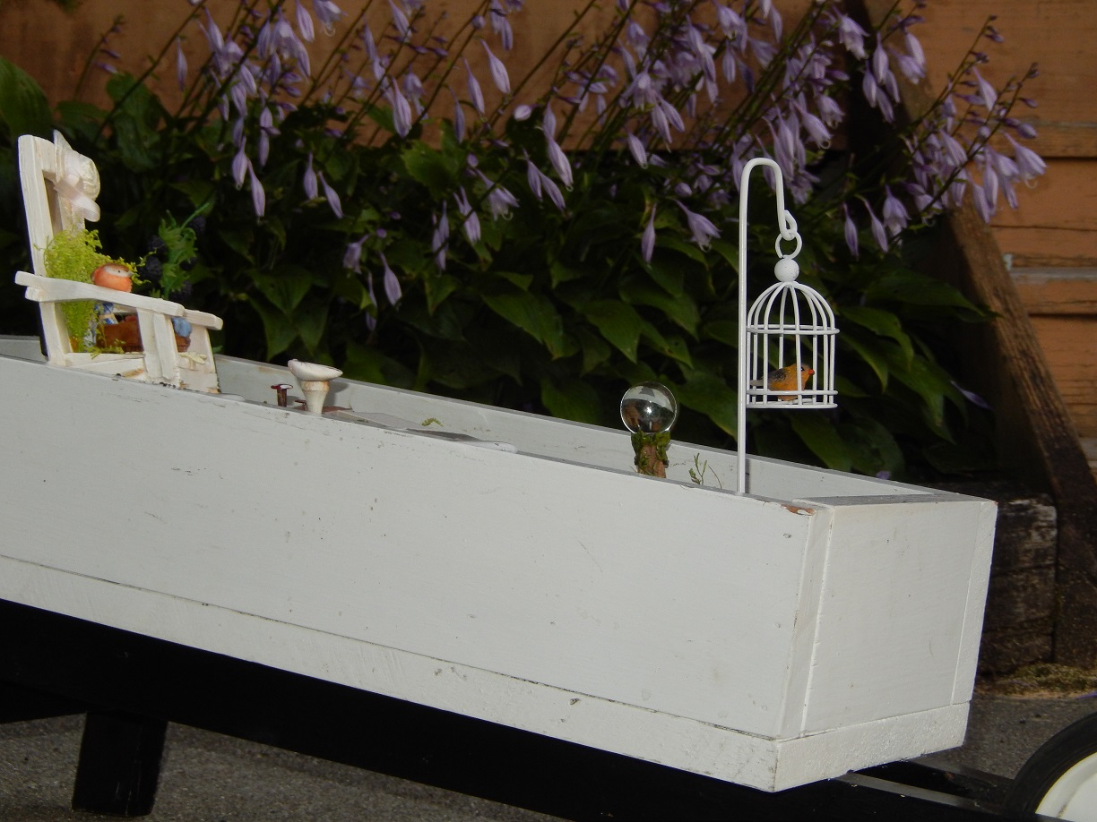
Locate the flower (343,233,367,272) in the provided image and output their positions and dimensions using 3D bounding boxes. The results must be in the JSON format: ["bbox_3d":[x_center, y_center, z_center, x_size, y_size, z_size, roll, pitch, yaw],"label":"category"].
[{"bbox_3d":[-0.141,-0.115,1.950,0.014,0.029,0.014,18,0,0],"label":"flower"}]

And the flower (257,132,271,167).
[{"bbox_3d":[-0.211,-0.195,2.000,0.010,0.027,0.010,4,0,0],"label":"flower"}]

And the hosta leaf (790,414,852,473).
[{"bbox_3d":[0.191,0.025,1.870,0.075,0.034,0.020,47,0,25],"label":"hosta leaf"}]

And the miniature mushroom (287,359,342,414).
[{"bbox_3d":[-0.104,-0.010,1.203,0.025,0.027,0.025,0,1,0],"label":"miniature mushroom"}]

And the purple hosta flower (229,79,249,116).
[{"bbox_3d":[-0.230,-0.233,2.000,0.013,0.028,0.013,-13,0,0],"label":"purple hosta flower"}]

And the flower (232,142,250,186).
[{"bbox_3d":[-0.224,-0.180,1.960,0.012,0.035,0.012,4,0,0],"label":"flower"}]

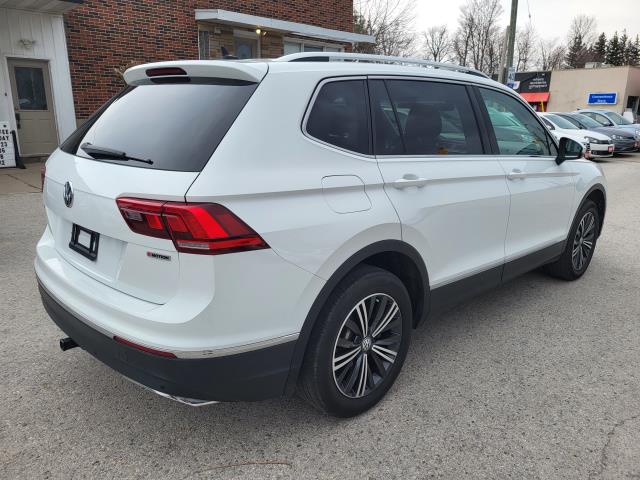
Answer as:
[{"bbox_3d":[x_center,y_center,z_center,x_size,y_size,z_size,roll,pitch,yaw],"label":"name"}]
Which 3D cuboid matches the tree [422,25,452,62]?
[{"bbox_3d":[11.472,-16.052,48.264,3.500,10.350,3.500,3,14,12],"label":"tree"}]

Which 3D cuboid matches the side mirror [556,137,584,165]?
[{"bbox_3d":[1.714,-0.610,3.300,0.155,0.190,0.215,-13,19,-42],"label":"side mirror"}]

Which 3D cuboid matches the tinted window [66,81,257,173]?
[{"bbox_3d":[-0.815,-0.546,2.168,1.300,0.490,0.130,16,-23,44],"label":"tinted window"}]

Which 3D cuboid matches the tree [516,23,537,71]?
[{"bbox_3d":[19.219,-15.249,45.992,2.900,9.950,2.900,6,15,21],"label":"tree"}]

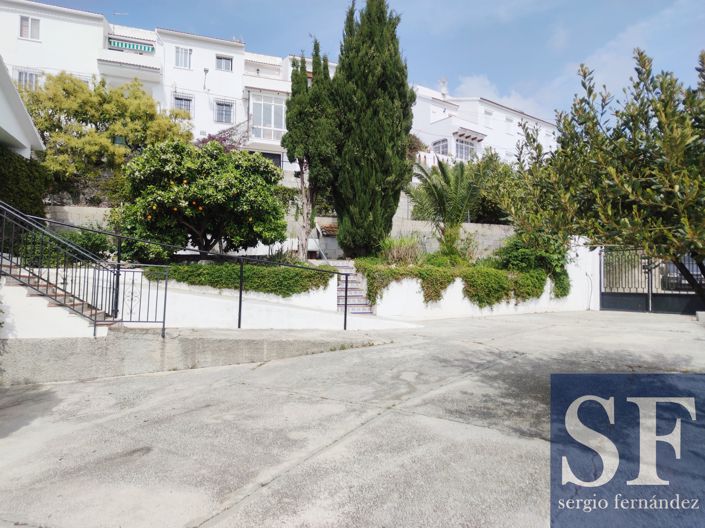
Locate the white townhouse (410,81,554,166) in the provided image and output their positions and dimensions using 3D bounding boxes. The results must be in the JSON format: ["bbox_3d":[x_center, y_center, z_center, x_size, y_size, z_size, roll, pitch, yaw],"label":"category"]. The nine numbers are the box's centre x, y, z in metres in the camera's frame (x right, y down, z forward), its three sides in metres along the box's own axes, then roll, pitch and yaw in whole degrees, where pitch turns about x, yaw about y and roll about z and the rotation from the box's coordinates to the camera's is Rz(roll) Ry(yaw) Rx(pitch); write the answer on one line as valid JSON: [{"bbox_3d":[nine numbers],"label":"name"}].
[{"bbox_3d":[11.288,-11.182,42.288,13.000,7.200,8.500,2,-2,-37],"label":"white townhouse"}]

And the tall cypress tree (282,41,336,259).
[{"bbox_3d":[-1.243,-3.412,14.287,1.450,6.300,1.450,1,-1,-18],"label":"tall cypress tree"}]

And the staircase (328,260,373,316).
[{"bbox_3d":[-0.205,0.596,12.989,1.100,1.450,2.200,1,-1,-16],"label":"staircase"}]

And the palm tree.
[{"bbox_3d":[2.853,-1.606,15.244,2.100,2.800,2.100,0,-1,0],"label":"palm tree"}]

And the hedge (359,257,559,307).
[{"bbox_3d":[2.826,0.522,13.492,5.500,1.250,1.000,1,-1,-19],"label":"hedge"}]

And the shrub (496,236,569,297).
[{"bbox_3d":[5.299,0.099,14.203,1.900,1.750,1.500,1,-1,-18],"label":"shrub"}]

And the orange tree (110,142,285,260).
[{"bbox_3d":[-3.968,-1.523,12.640,4.100,2.900,3.700,1,-1,-18],"label":"orange tree"}]

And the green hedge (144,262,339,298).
[{"bbox_3d":[-2.473,0.415,11.643,4.200,0.850,0.750,1,-1,-17],"label":"green hedge"}]

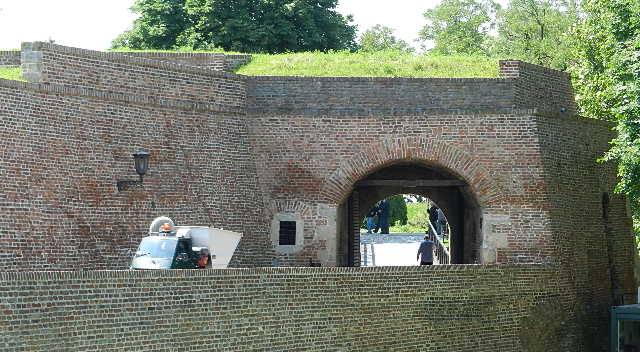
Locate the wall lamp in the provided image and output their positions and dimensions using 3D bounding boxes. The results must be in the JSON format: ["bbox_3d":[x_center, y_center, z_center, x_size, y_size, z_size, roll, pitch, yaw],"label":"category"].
[{"bbox_3d":[-4.520,-0.120,47.400,0.860,1.020,0.410,-1,-3,26],"label":"wall lamp"}]

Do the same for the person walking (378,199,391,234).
[{"bbox_3d":[2.830,1.699,86.005,0.420,1.700,0.500,2,-3,-37],"label":"person walking"}]

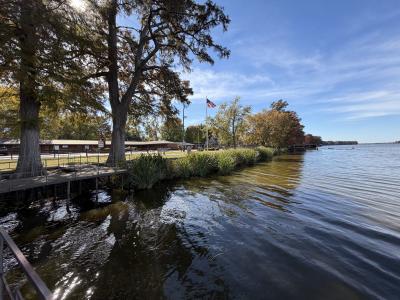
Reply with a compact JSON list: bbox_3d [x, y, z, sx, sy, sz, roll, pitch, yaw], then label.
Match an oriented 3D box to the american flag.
[{"bbox_3d":[2.274,-9.197,32.000,1.850,1.750,0.300,-1,1,3],"label":"american flag"}]

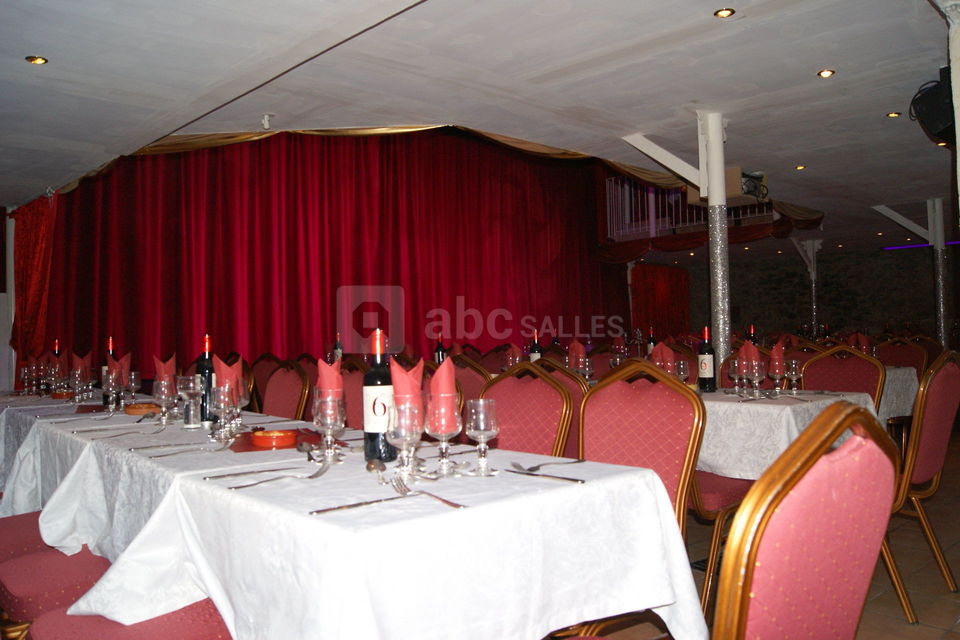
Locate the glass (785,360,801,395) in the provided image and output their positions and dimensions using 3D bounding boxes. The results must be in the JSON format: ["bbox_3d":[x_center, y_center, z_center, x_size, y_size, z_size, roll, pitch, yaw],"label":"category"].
[{"bbox_3d":[1.328,0.243,3.046,0.070,0.150,0.070,-1,-1,0],"label":"glass"}]

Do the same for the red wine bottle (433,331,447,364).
[{"bbox_3d":[-0.259,0.235,4.750,0.075,0.300,0.075,-1,-1,0],"label":"red wine bottle"}]

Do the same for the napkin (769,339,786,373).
[{"bbox_3d":[1.270,0.156,3.067,0.060,0.155,0.068,0,-1,-42],"label":"napkin"}]

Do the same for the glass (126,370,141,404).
[{"bbox_3d":[-1.512,0.304,3.146,0.068,0.148,0.068,-1,-1,0],"label":"glass"}]

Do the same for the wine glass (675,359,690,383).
[{"bbox_3d":[0.905,0.261,3.216,0.068,0.148,0.068,-1,-1,0],"label":"wine glass"}]

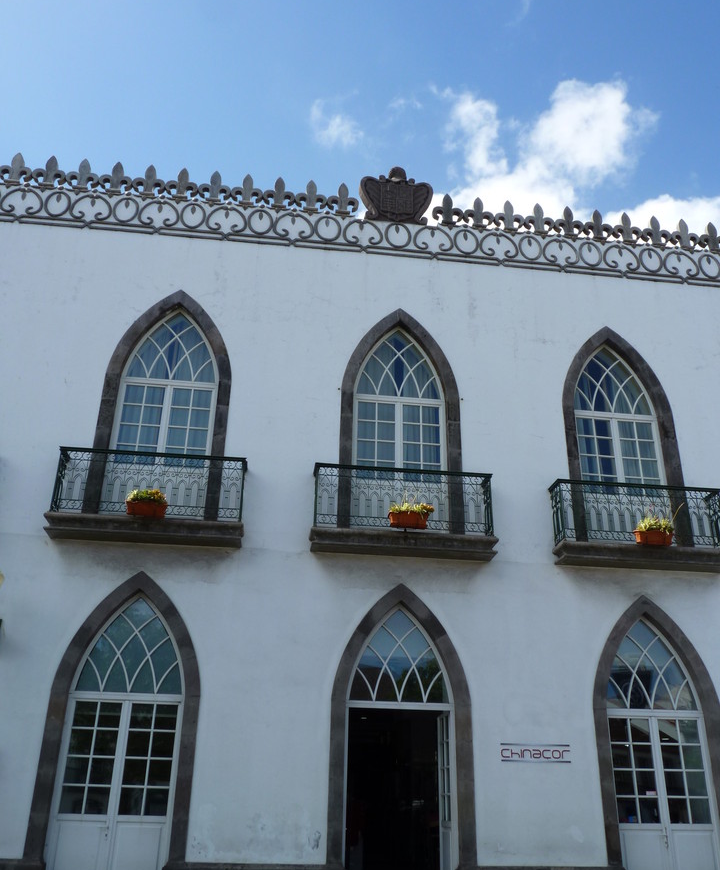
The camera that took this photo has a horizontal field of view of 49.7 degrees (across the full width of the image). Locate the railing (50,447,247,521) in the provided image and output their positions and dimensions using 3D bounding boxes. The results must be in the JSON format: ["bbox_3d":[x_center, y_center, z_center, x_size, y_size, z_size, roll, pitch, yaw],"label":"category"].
[{"bbox_3d":[-3.090,0.830,11.585,2.720,0.989,0.540,4,-24,-6],"label":"railing"}]

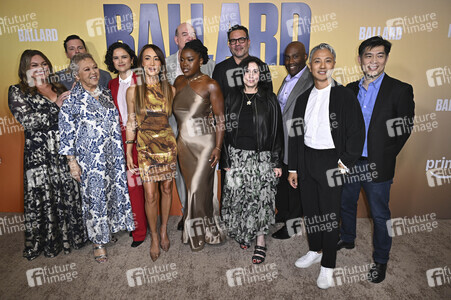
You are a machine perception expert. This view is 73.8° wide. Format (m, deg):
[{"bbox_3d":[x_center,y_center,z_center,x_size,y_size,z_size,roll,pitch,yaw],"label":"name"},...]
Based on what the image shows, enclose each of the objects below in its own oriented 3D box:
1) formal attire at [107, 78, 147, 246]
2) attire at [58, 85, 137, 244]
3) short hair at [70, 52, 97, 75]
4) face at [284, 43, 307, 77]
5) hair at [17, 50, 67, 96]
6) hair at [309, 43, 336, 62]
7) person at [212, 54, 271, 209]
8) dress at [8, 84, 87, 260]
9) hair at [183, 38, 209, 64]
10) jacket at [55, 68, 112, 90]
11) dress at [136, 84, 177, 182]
[{"bbox_3d":[-0.799,0.109,2.640,0.430,1.490,0.280,-3,14,-8],"label":"formal attire"},{"bbox_3d":[-1.003,0.090,2.402,0.530,1.230,0.400,-7,14,-29],"label":"attire"},{"bbox_3d":[-1.073,-0.645,2.278,0.200,0.170,0.180,8,16,32],"label":"short hair"},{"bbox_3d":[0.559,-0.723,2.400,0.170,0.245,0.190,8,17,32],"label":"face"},{"bbox_3d":[-1.447,-0.602,2.375,0.330,0.340,0.250,-7,16,-26],"label":"hair"},{"bbox_3d":[0.668,-0.665,2.070,0.175,0.165,0.200,3,13,14],"label":"hair"},{"bbox_3d":[0.154,-0.054,2.664,0.540,1.740,0.330,0,14,2],"label":"person"},{"bbox_3d":[-1.482,0.174,2.589,0.570,1.440,0.420,-7,16,-25],"label":"dress"},{"bbox_3d":[-0.227,-0.744,2.270,0.175,0.185,0.230,9,24,33],"label":"hair"},{"bbox_3d":[-1.286,-0.323,2.702,0.530,0.770,0.310,-3,14,-14],"label":"jacket"},{"bbox_3d":[-0.552,-0.144,2.438,0.360,0.790,0.260,-2,14,-10],"label":"dress"}]

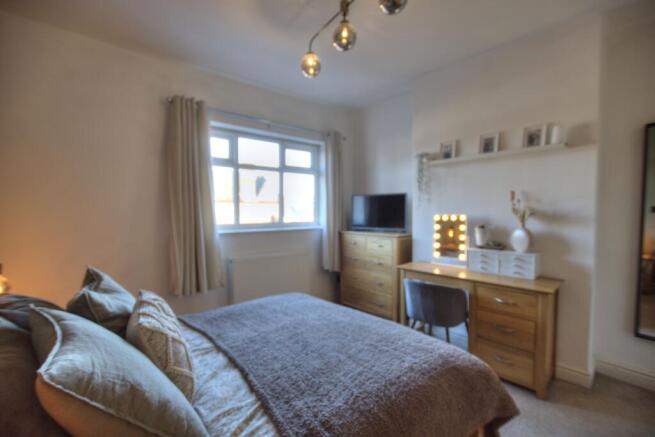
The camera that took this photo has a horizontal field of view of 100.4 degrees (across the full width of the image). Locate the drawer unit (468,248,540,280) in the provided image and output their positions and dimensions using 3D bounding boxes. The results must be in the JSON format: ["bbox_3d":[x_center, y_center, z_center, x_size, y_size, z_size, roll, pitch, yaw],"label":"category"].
[{"bbox_3d":[1.450,0.364,2.274,0.180,0.196,0.455,-2,2,-45],"label":"drawer unit"}]

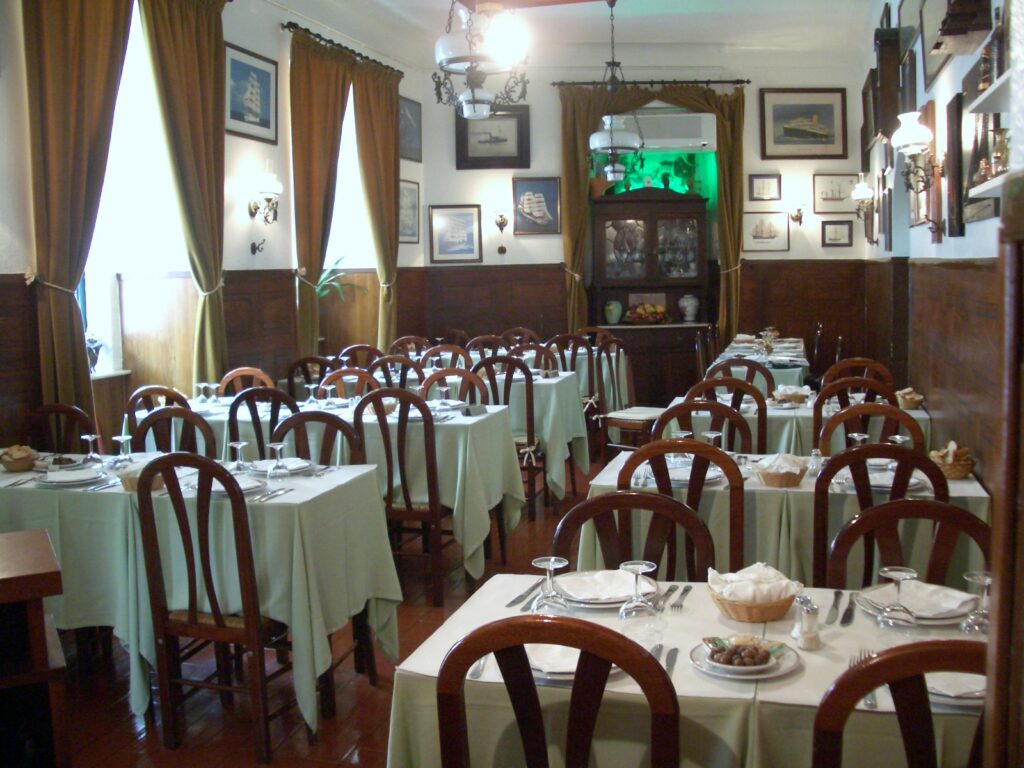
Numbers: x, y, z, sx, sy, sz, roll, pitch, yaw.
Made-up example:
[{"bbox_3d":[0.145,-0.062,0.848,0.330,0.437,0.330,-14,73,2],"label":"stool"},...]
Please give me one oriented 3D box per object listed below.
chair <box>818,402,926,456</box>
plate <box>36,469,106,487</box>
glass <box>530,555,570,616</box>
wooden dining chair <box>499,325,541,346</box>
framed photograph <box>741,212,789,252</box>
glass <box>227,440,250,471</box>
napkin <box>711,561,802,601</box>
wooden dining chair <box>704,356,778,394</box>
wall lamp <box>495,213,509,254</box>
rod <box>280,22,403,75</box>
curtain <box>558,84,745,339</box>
[{"bbox_3d":[1.339,0.599,3.821,0.430,0.990,0.480,1,7,13],"label":"chair"},{"bbox_3d":[-1.563,0.335,3.674,0.245,0.030,0.245,-1,6,0],"label":"plate"},{"bbox_3d":[0.080,0.435,2.197,0.085,0.120,0.085,-1,7,0],"label":"glass"},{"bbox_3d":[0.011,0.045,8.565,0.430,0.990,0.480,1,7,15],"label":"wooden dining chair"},{"bbox_3d":[2.283,-1.357,9.267,0.417,0.345,0.025,-1,7,-1],"label":"framed photograph"},{"bbox_3d":[-1.038,0.273,3.927,0.077,0.115,0.077,1,6,15],"label":"glass"},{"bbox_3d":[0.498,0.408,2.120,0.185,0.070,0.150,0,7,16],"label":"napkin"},{"bbox_3d":[1.266,0.365,5.818,0.450,0.980,0.450,1,6,15],"label":"wooden dining chair"},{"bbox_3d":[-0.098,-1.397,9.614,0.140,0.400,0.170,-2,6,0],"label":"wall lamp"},{"bbox_3d":[-1.267,-2.592,8.125,0.090,0.060,2.124,1,7,17],"label":"rod"},{"bbox_3d":[1.283,-1.149,9.409,1.680,3.049,0.200,-2,6,-1],"label":"curtain"}]

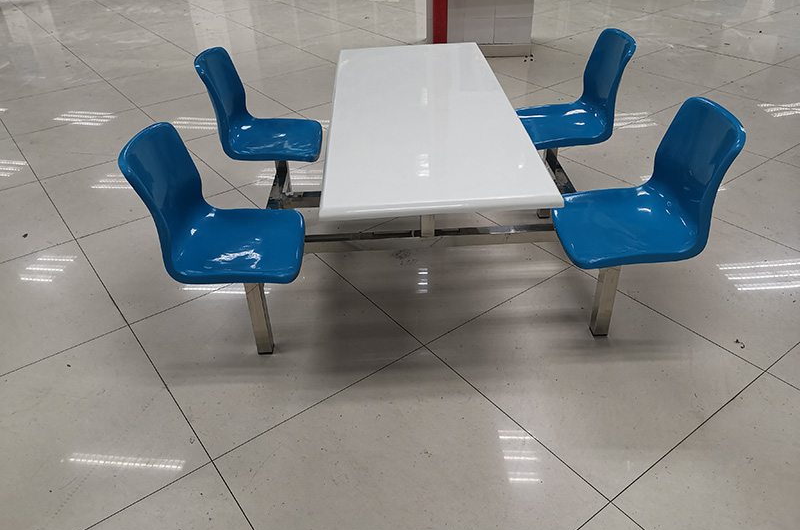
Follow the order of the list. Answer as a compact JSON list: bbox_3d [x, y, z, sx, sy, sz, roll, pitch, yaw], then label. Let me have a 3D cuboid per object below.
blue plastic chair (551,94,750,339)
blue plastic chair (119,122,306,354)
[{"bbox_3d":[0.729,-0.102,2.023,0.455,0.825,0.410,-3,34,-1],"label":"blue plastic chair"},{"bbox_3d":[-0.517,-0.037,1.999,0.450,0.825,0.410,-3,34,-1],"label":"blue plastic chair"}]

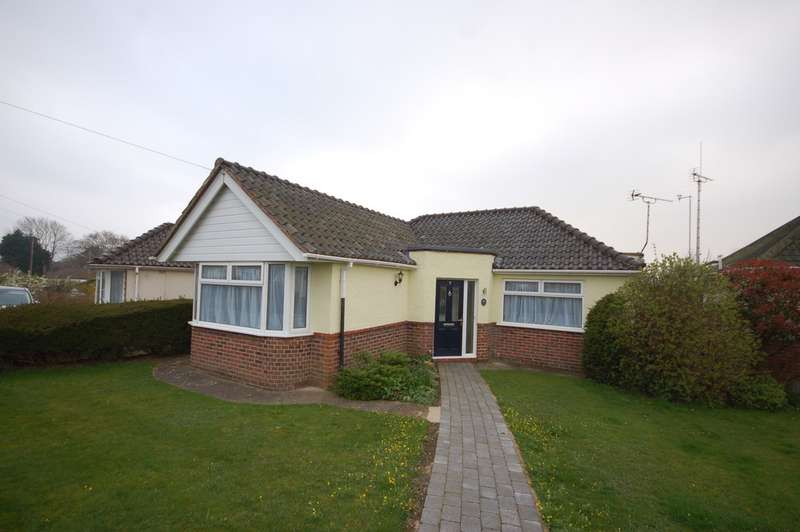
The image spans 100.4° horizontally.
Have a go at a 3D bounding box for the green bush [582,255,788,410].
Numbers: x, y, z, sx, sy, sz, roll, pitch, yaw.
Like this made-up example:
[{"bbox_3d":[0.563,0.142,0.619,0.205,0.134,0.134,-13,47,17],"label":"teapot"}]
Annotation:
[{"bbox_3d":[5.524,1.210,6.874,2.850,2.650,1.900,0,-3,32],"label":"green bush"}]

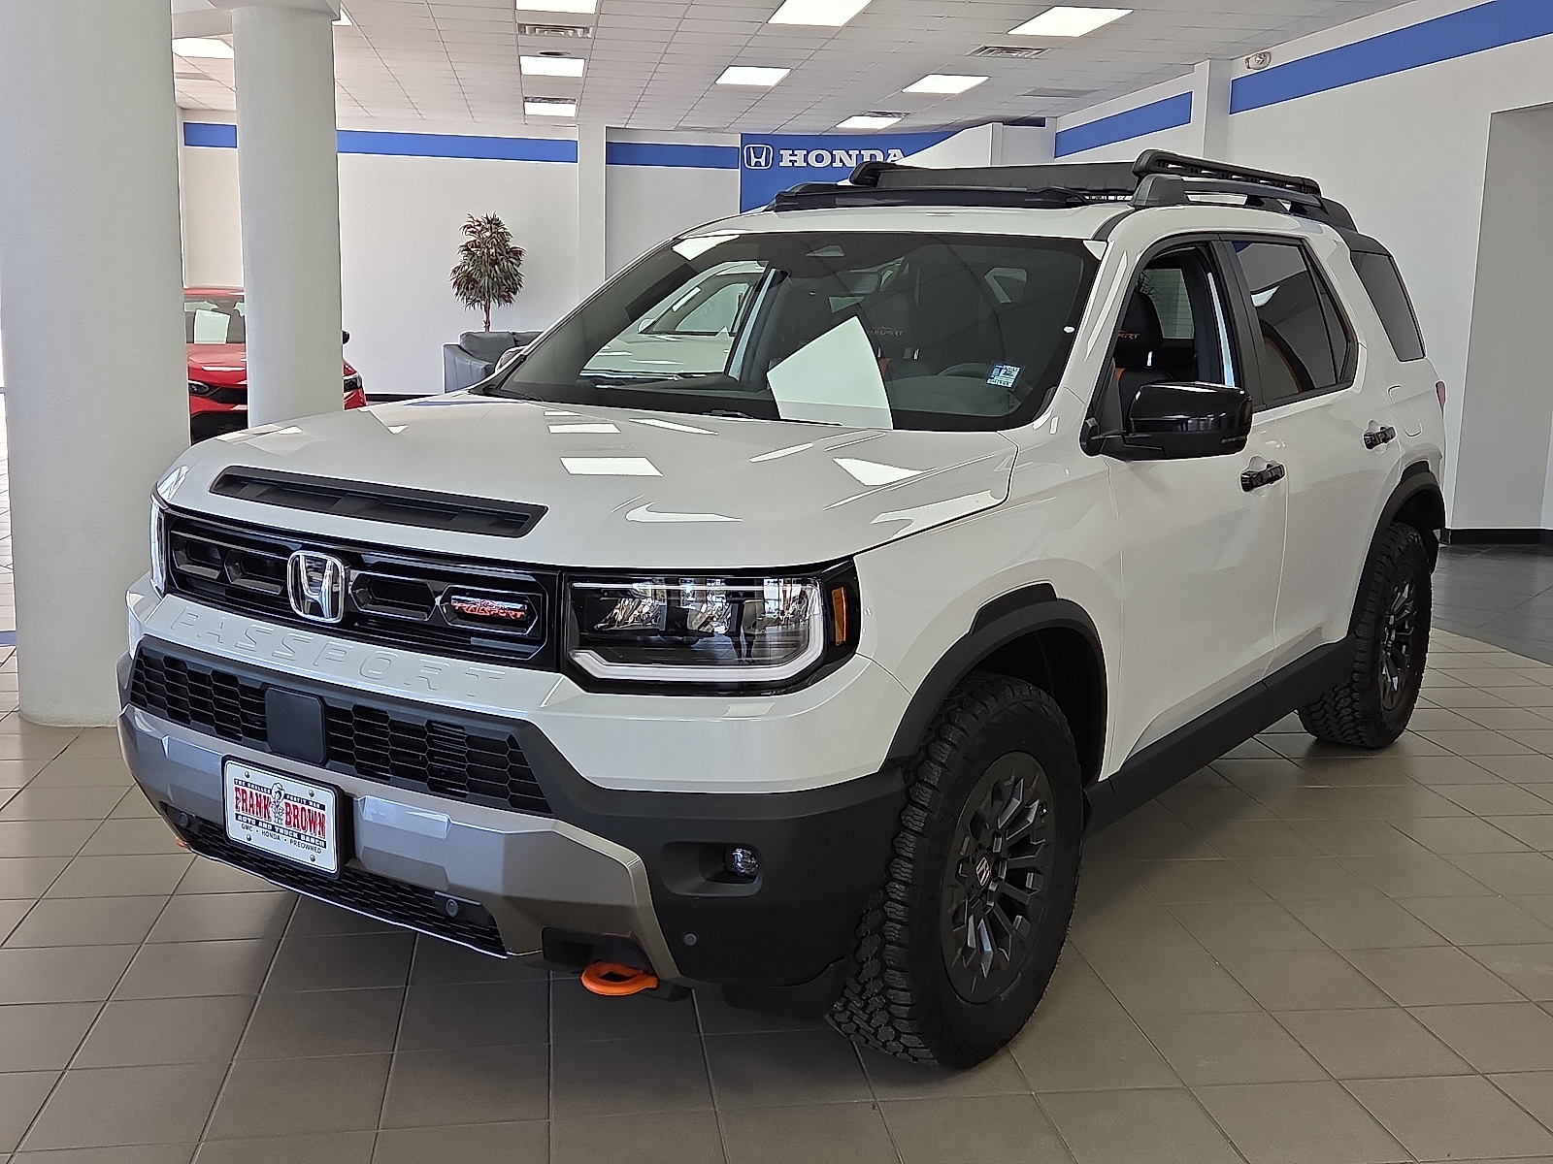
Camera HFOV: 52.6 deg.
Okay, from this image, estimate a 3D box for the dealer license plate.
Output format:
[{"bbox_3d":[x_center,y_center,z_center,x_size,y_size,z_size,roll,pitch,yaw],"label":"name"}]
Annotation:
[{"bbox_3d":[-0.891,0.421,2.828,0.306,0.155,0.012,8,12,34],"label":"dealer license plate"}]

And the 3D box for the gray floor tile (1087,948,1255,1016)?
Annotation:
[{"bbox_3d":[0.879,0.898,3.482,0.300,0.010,0.296,0,11,-8],"label":"gray floor tile"}]

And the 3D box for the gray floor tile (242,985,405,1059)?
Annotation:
[{"bbox_3d":[-0.924,0.905,3.208,0.300,0.010,0.300,0,11,-8],"label":"gray floor tile"}]

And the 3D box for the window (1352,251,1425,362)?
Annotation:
[{"bbox_3d":[2.088,-0.937,5.381,0.050,0.376,0.590,-14,-1,37],"label":"window"}]

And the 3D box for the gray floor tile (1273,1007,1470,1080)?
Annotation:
[{"bbox_3d":[1.225,0.953,3.237,0.300,0.010,0.296,0,11,-8],"label":"gray floor tile"}]

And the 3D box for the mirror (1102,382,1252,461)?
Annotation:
[{"bbox_3d":[0.858,-0.348,3.344,0.260,0.178,0.190,9,13,35],"label":"mirror"}]

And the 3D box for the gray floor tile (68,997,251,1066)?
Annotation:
[{"bbox_3d":[-1.225,0.908,3.158,0.300,0.010,0.300,0,11,-8],"label":"gray floor tile"}]

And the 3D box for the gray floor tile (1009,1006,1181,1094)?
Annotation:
[{"bbox_3d":[0.618,0.950,3.146,0.300,0.010,0.300,0,11,-8],"label":"gray floor tile"}]

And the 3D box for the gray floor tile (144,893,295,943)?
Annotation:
[{"bbox_3d":[-1.304,0.797,3.717,0.300,0.010,0.292,0,11,-8],"label":"gray floor tile"}]

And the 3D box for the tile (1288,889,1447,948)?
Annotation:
[{"bbox_3d":[1.436,0.837,3.829,0.300,0.010,0.292,0,11,-8],"label":"tile"}]

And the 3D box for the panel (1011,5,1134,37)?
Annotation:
[{"bbox_3d":[2.121,-4.083,11.367,0.600,0.060,1.200,0,11,-8],"label":"panel"}]

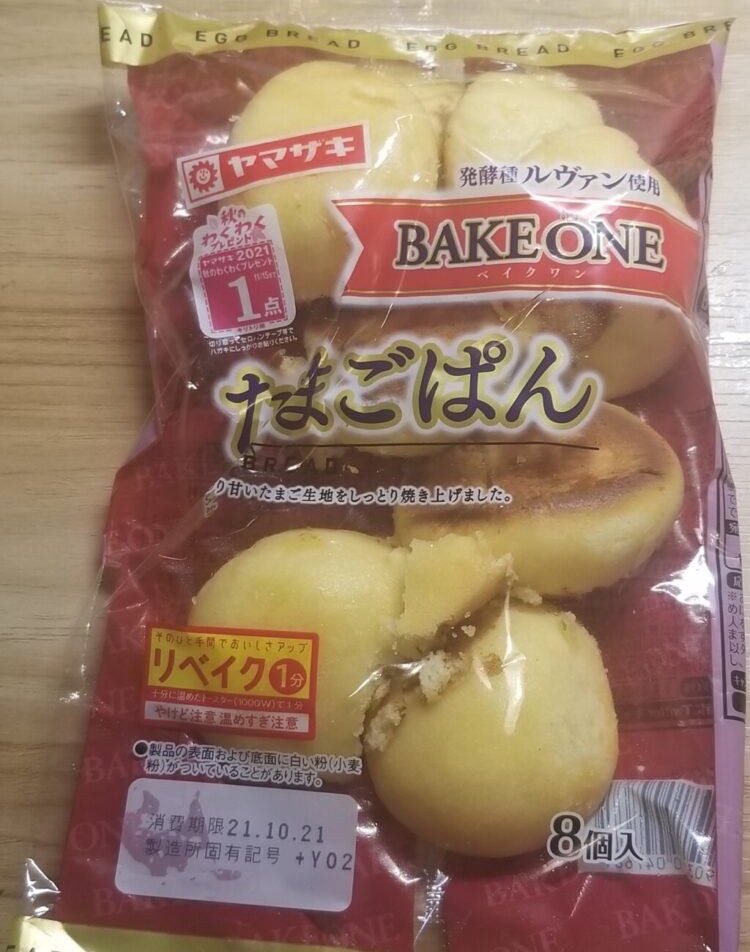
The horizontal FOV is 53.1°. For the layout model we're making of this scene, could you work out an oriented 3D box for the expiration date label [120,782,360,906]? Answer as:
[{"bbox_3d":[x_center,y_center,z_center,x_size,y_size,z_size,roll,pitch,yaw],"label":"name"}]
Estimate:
[{"bbox_3d":[-0.036,0.097,0.197,0.062,0.002,0.029,4,81,1],"label":"expiration date label"}]

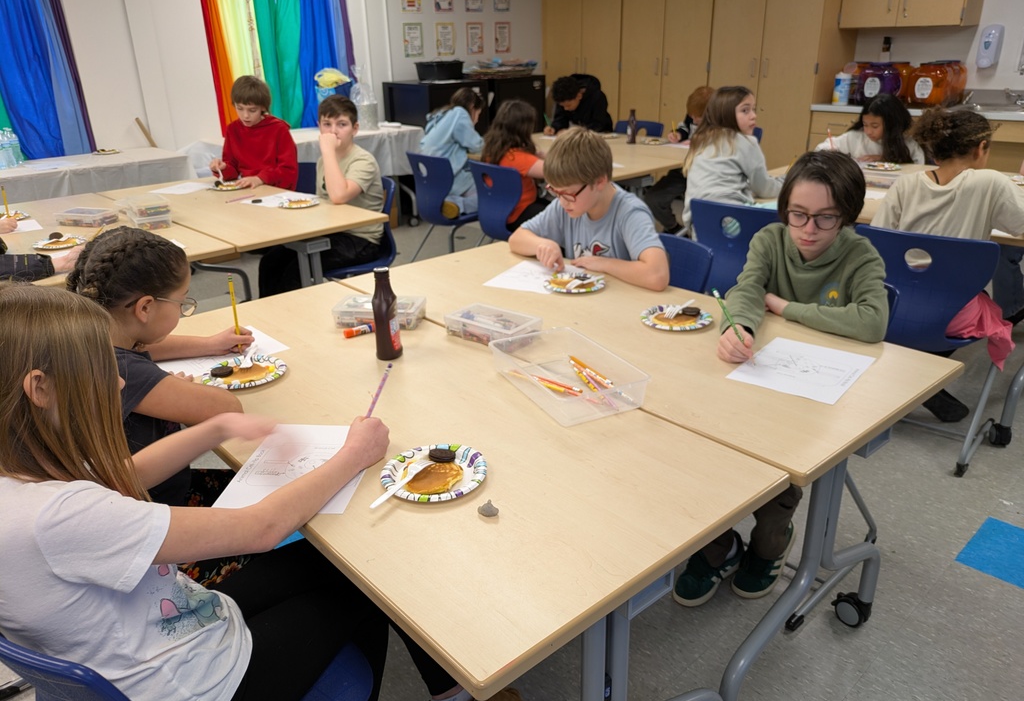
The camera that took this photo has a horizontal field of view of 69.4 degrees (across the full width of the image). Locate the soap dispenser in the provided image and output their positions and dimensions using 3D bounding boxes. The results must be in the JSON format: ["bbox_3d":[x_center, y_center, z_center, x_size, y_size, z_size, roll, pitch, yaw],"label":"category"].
[{"bbox_3d":[3.043,-1.930,4.702,0.110,0.270,0.125,-19,28,-37],"label":"soap dispenser"}]

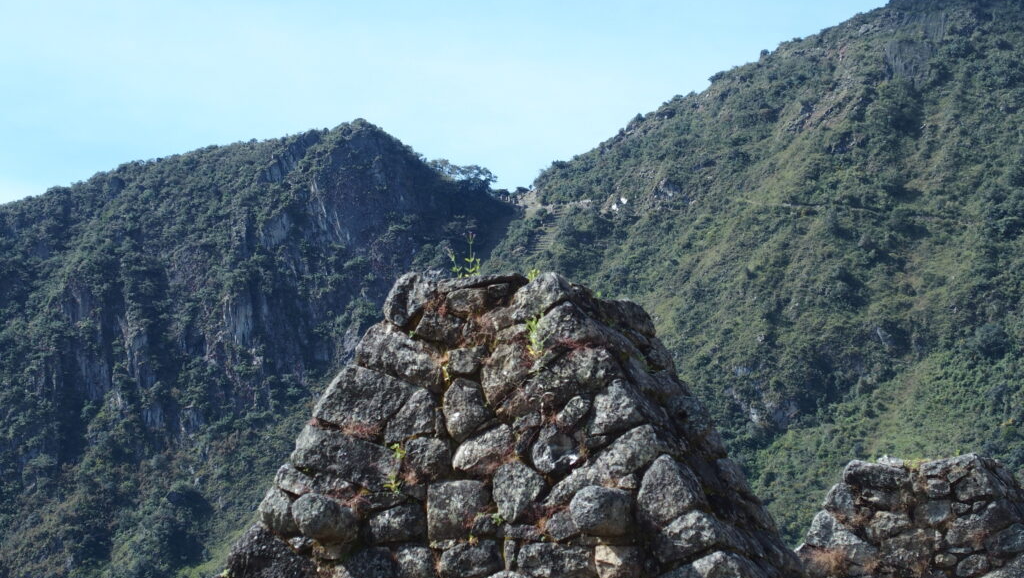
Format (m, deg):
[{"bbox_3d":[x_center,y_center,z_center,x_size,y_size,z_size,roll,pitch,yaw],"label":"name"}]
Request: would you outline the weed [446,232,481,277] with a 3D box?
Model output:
[{"bbox_3d":[-0.193,-0.136,11.800,0.135,0.185,0.120,0,-6,0],"label":"weed"}]

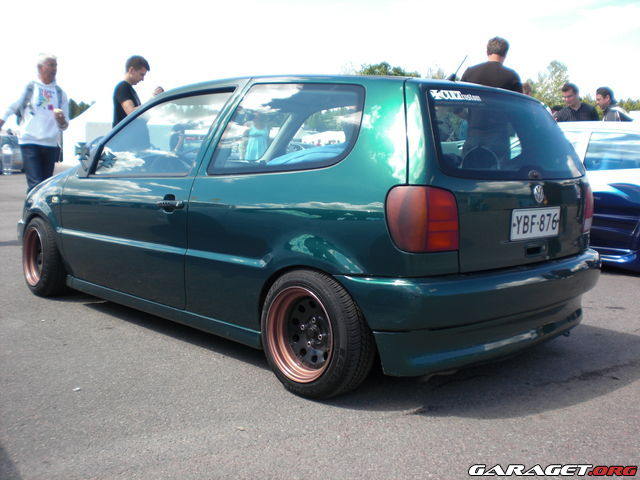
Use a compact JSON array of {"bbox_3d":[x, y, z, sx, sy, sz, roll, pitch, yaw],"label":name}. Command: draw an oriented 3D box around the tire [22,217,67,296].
[{"bbox_3d":[-1.718,0.102,4.425,0.180,0.485,0.485,-3,8,-40],"label":"tire"}]

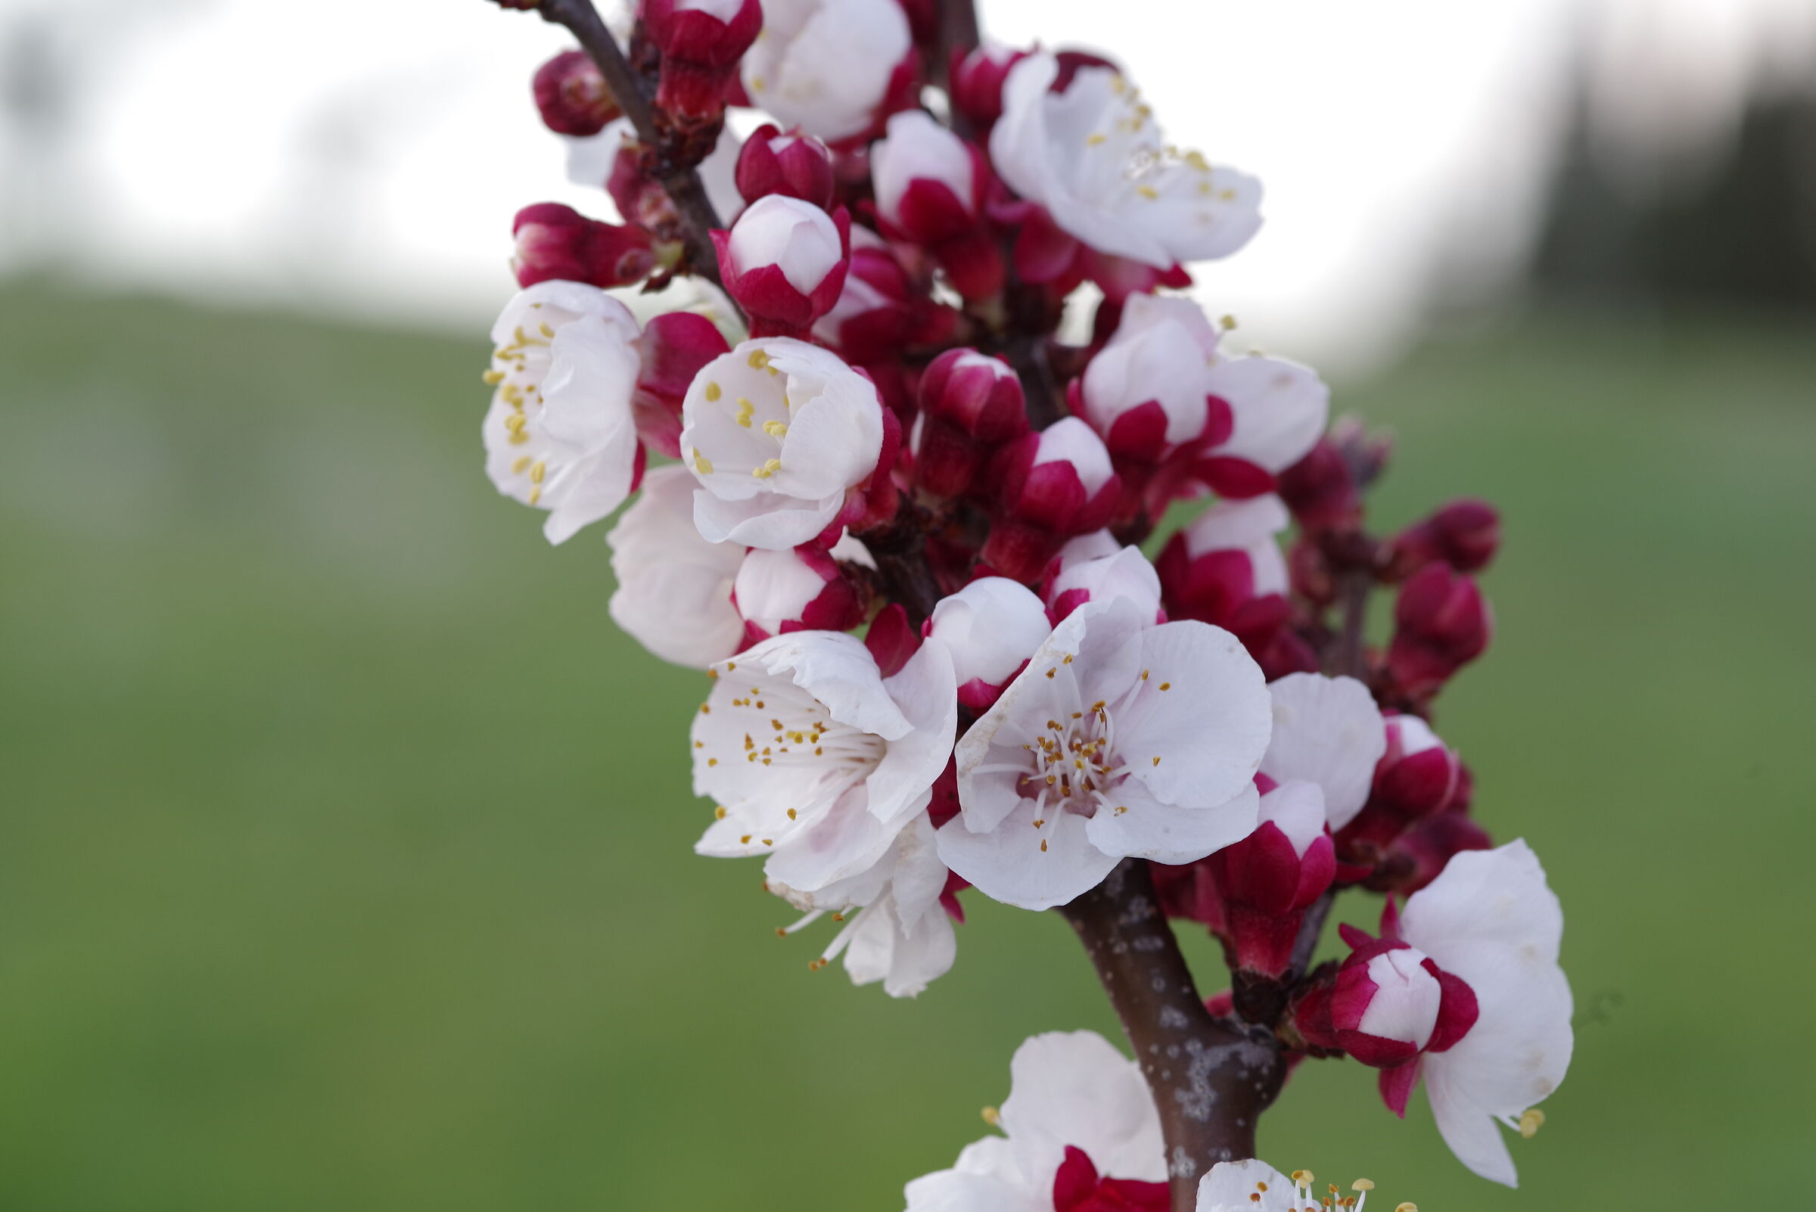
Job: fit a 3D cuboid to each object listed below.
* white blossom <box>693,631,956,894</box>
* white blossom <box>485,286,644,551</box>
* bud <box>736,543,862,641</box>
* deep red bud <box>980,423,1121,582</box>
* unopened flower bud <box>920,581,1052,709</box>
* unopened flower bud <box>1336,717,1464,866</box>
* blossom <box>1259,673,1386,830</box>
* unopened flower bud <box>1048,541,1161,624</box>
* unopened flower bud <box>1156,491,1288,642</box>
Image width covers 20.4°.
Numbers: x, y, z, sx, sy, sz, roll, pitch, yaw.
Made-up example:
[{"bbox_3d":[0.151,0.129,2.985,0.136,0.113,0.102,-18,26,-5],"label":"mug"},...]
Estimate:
[{"bbox_3d":[-0.007,0.013,0.412,0.018,0.021,0.022,-7,5,-30],"label":"white blossom"},{"bbox_3d":[-0.028,-0.016,0.414,0.010,0.020,0.017,-8,6,-25],"label":"white blossom"},{"bbox_3d":[-0.009,-0.001,0.405,0.009,0.009,0.012,4,0,41],"label":"bud"},{"bbox_3d":[0.011,-0.008,0.409,0.009,0.013,0.009,25,20,0],"label":"deep red bud"},{"bbox_3d":[0.007,0.003,0.403,0.010,0.011,0.010,0,43,0],"label":"unopened flower bud"},{"bbox_3d":[0.041,0.015,0.420,0.009,0.013,0.009,26,15,0],"label":"unopened flower bud"},{"bbox_3d":[0.032,0.012,0.415,0.018,0.018,0.011,3,32,38],"label":"blossom"},{"bbox_3d":[0.016,-0.001,0.415,0.009,0.011,0.009,7,18,0],"label":"unopened flower bud"},{"bbox_3d":[0.027,-0.003,0.426,0.011,0.012,0.011,0,12,0],"label":"unopened flower bud"}]

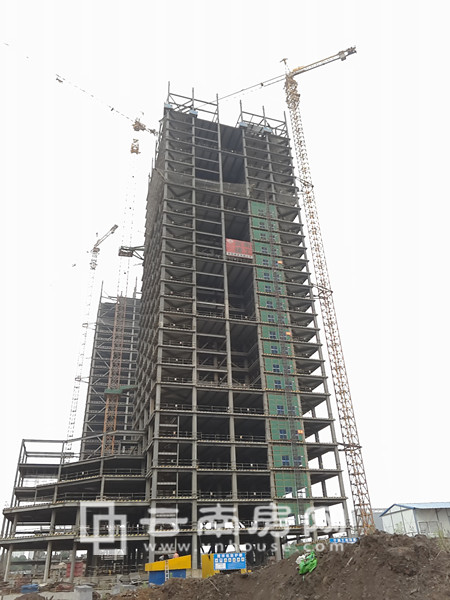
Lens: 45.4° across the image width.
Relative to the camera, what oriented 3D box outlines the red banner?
[{"bbox_3d":[3.531,-12.142,127.386,6.480,4.790,0.100,7,-31,-16],"label":"red banner"}]

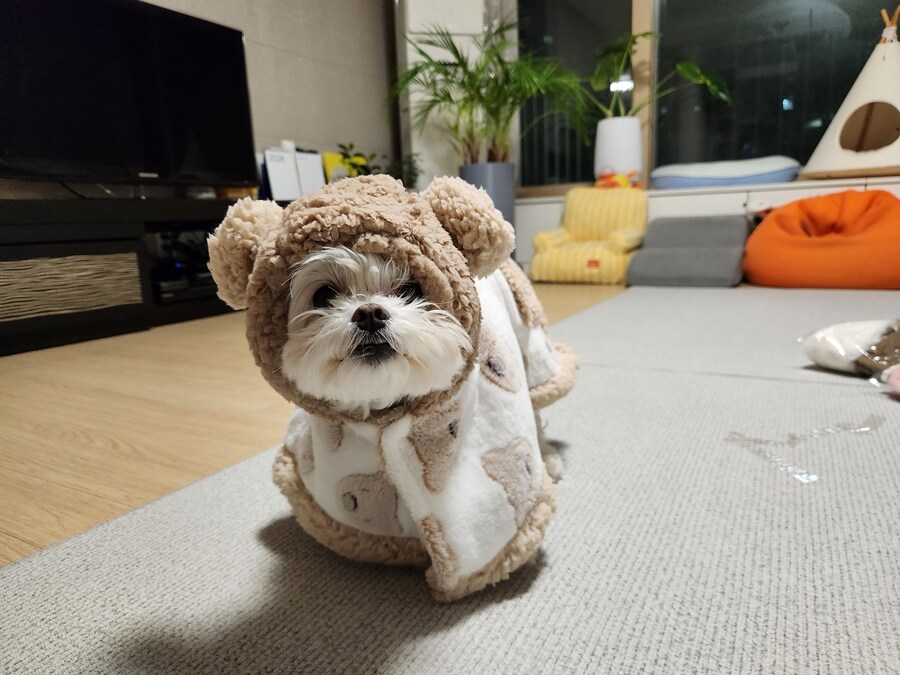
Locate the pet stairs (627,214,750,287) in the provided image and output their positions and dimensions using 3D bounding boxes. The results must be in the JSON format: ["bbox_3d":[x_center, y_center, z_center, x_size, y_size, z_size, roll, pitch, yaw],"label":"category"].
[{"bbox_3d":[1.139,-0.414,2.826,0.460,0.287,0.530,3,12,30],"label":"pet stairs"}]

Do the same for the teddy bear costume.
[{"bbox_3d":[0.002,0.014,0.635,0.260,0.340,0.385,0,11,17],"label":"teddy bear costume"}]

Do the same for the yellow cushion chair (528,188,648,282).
[{"bbox_3d":[0.732,-0.537,3.127,0.525,0.460,0.470,5,13,36],"label":"yellow cushion chair"}]

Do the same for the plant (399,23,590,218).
[{"bbox_3d":[0.245,-1.054,3.459,1.020,1.398,0.880,3,12,30],"label":"plant"}]

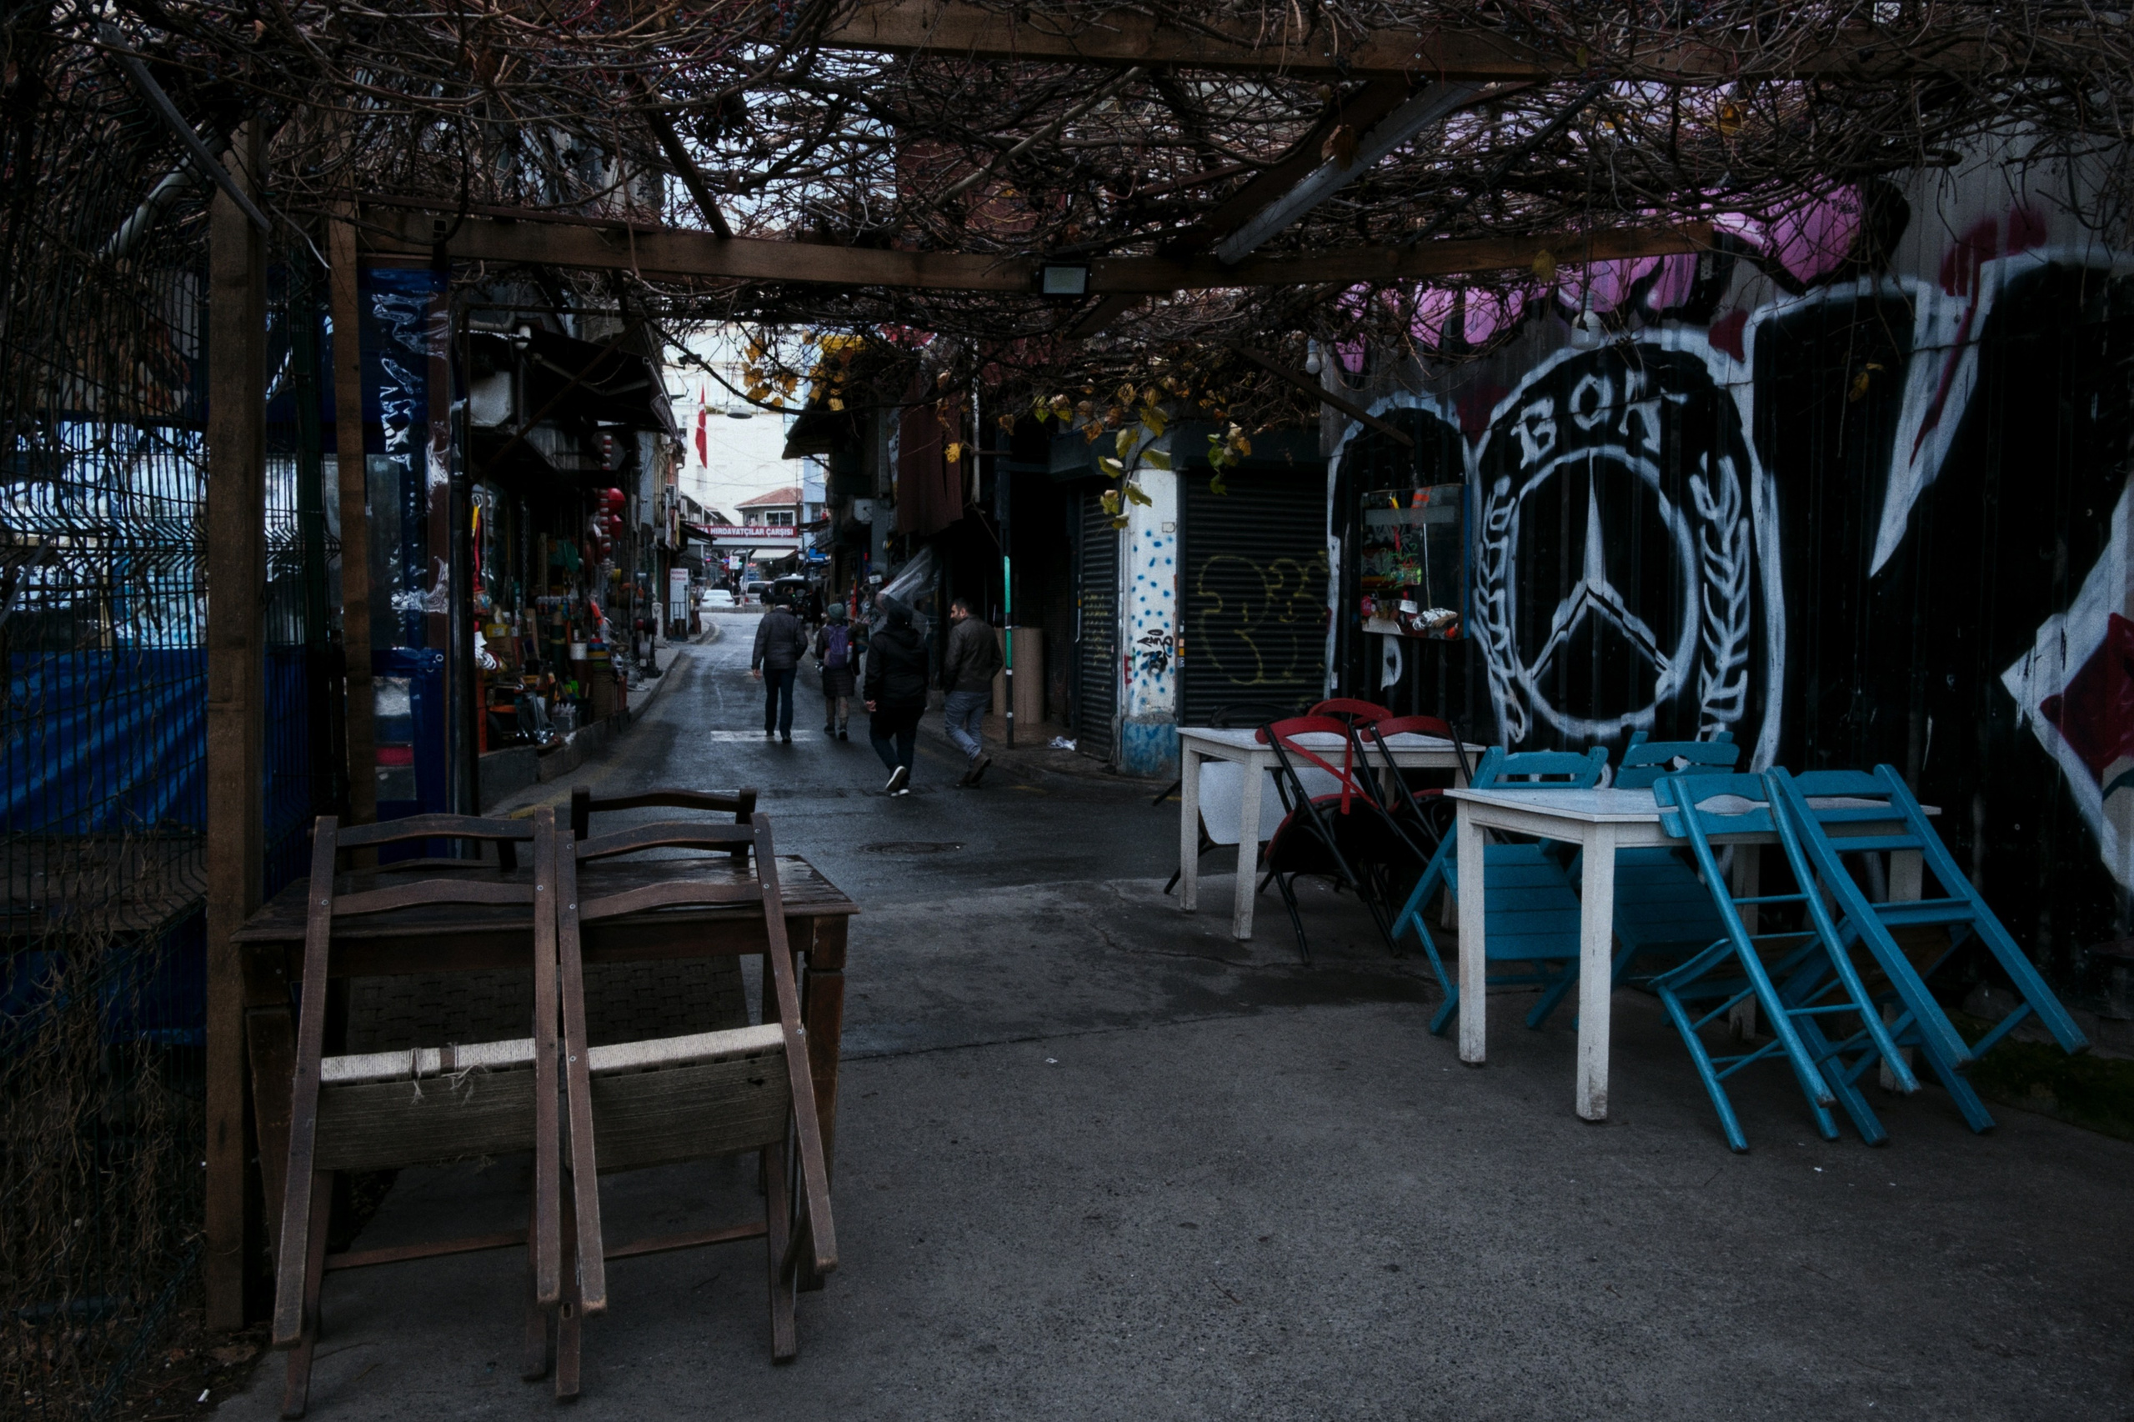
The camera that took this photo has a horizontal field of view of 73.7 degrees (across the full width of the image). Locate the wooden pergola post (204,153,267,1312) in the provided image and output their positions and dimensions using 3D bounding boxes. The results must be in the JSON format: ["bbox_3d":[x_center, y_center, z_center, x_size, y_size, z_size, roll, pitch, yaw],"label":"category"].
[{"bbox_3d":[-1.390,0.008,2.380,0.062,2.030,0.068,0,2,-5],"label":"wooden pergola post"}]

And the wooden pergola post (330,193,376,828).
[{"bbox_3d":[-1.825,-0.145,3.680,0.068,2.400,0.068,-1,2,-20],"label":"wooden pergola post"}]

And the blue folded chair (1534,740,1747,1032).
[{"bbox_3d":[1.785,0.500,4.340,0.390,0.860,0.420,0,25,-14],"label":"blue folded chair"}]

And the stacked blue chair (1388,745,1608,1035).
[{"bbox_3d":[1.338,0.546,4.194,0.424,0.828,0.455,0,46,-17],"label":"stacked blue chair"}]

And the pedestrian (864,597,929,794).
[{"bbox_3d":[-1.465,-0.104,12.200,0.540,1.690,0.500,0,2,-13],"label":"pedestrian"}]

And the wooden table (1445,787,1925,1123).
[{"bbox_3d":[1.683,0.620,3.908,1.075,0.758,0.665,0,3,-17],"label":"wooden table"}]

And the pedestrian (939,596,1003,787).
[{"bbox_3d":[-0.863,-0.159,12.700,0.520,1.700,0.500,-1,3,-27],"label":"pedestrian"}]

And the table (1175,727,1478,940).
[{"bbox_3d":[1.073,0.497,5.958,1.075,0.758,0.665,0,3,-17],"label":"table"}]

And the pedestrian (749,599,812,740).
[{"bbox_3d":[-3.386,-0.508,16.800,0.640,1.730,0.420,0,2,-10],"label":"pedestrian"}]

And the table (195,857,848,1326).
[{"bbox_3d":[-0.986,0.726,2.804,1.030,0.745,0.645,0,3,-20],"label":"table"}]

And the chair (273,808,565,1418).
[{"bbox_3d":[-1.063,0.648,2.400,0.390,0.920,0.420,0,-23,-20],"label":"chair"}]

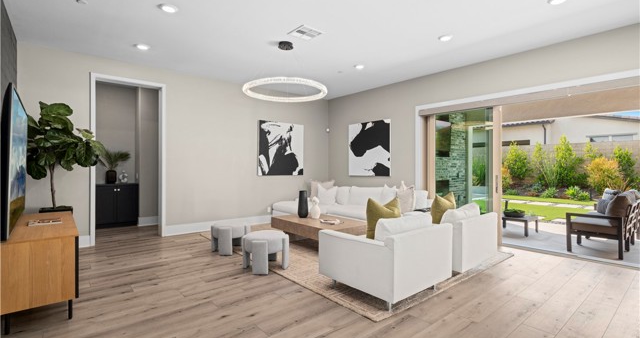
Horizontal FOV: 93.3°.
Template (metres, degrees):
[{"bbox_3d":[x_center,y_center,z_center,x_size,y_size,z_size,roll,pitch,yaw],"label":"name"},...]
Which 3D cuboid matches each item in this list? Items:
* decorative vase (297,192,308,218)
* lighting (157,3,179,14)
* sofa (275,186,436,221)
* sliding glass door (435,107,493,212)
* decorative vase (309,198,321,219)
[{"bbox_3d":[-0.285,0.617,5.246,0.177,0.472,0.177,0,1,-39],"label":"decorative vase"},{"bbox_3d":[-1.642,-1.733,3.297,0.190,0.030,0.190,0,1,-39],"label":"lighting"},{"bbox_3d":[0.556,0.802,6.064,1.728,0.845,3.008,0,1,-39],"label":"sofa"},{"bbox_3d":[2.535,0.088,5.379,0.100,2.304,1.242,0,1,-39],"label":"sliding glass door"},{"bbox_3d":[-0.070,0.670,5.179,0.165,0.374,0.141,0,1,-39],"label":"decorative vase"}]

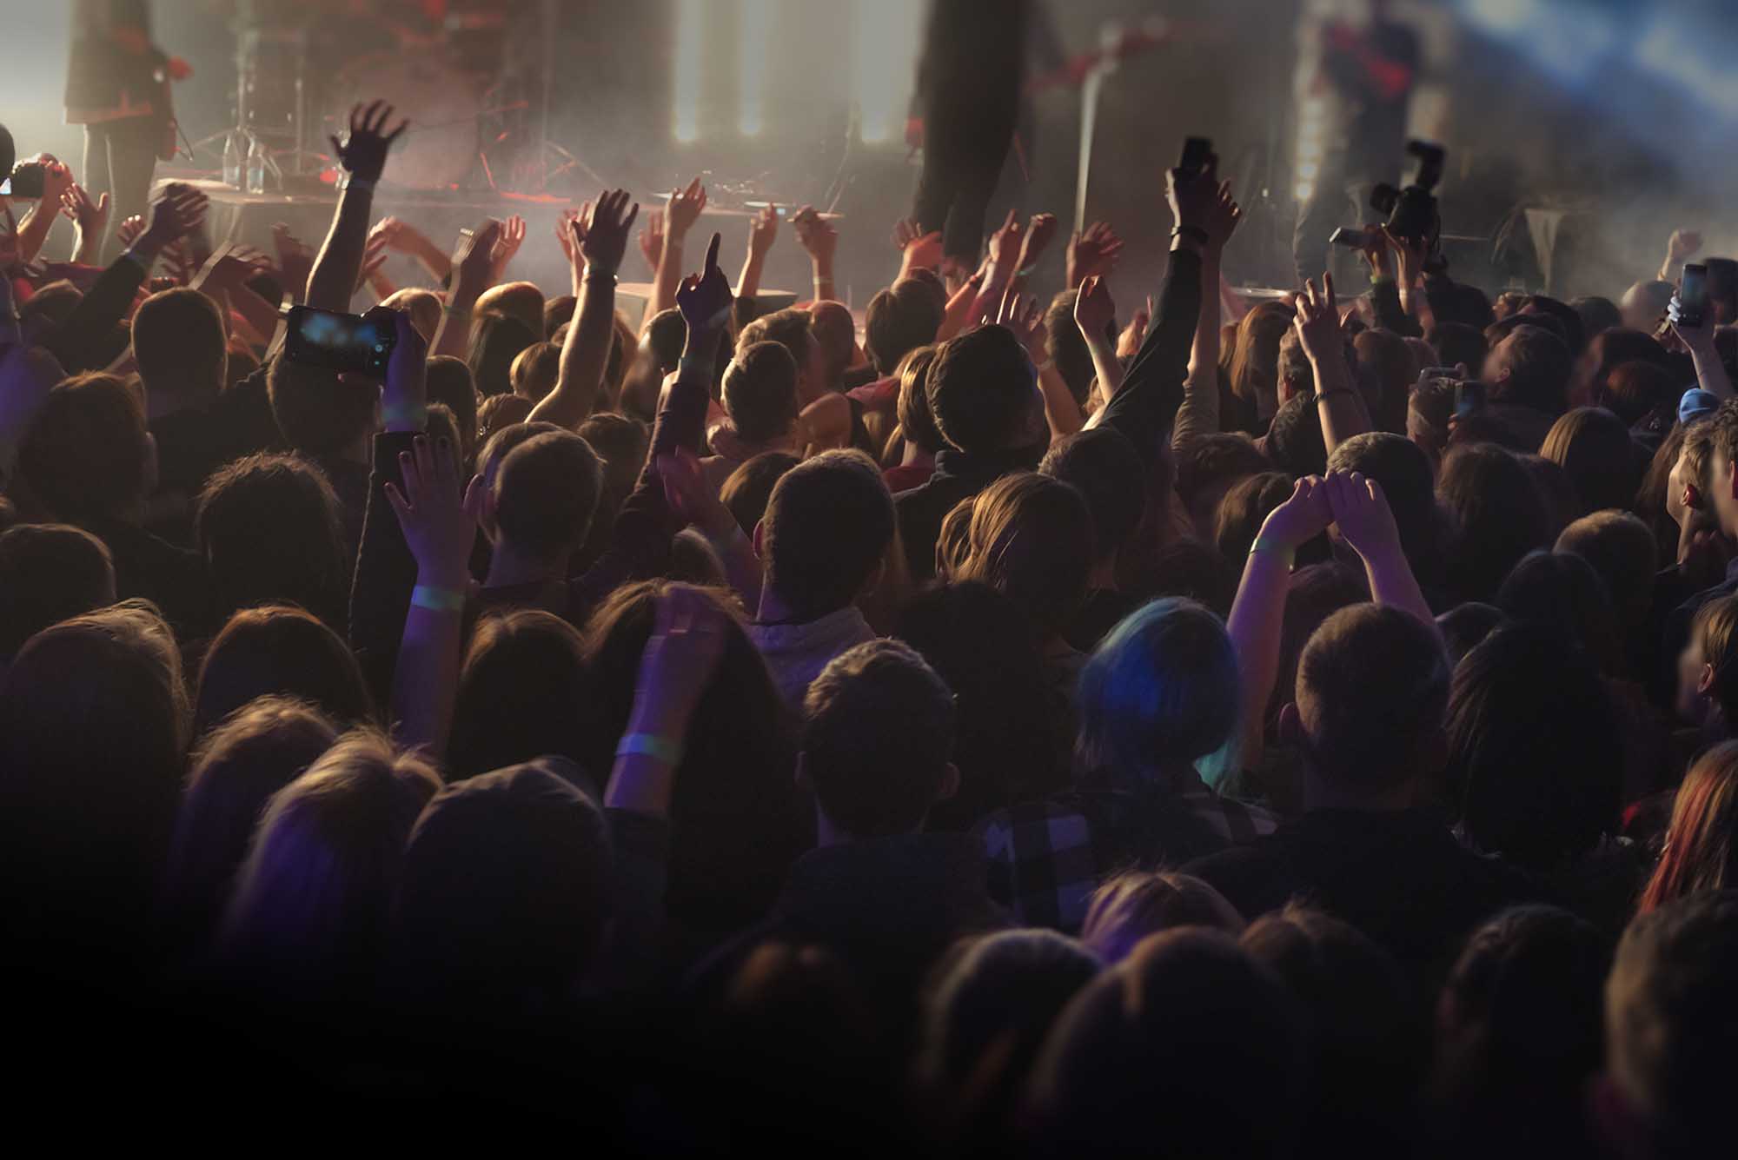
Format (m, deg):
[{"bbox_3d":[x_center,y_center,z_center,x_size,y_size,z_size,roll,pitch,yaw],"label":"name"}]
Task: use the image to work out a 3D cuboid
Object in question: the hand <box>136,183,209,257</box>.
[{"bbox_3d":[-1.369,-0.707,5.500,0.100,0.175,0.080,41,8,1],"label":"hand"}]

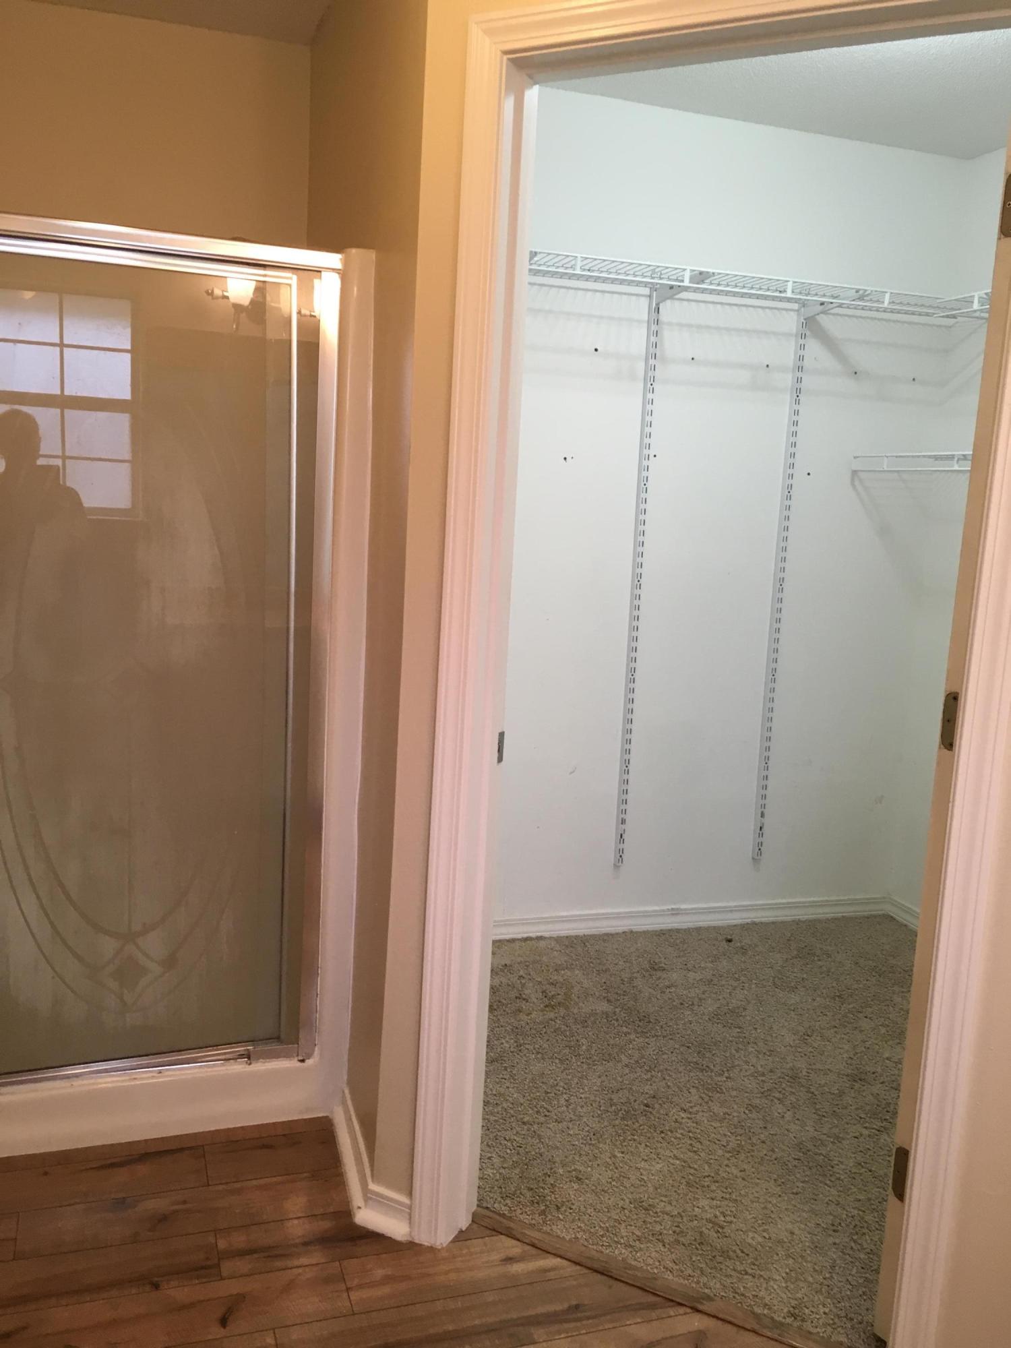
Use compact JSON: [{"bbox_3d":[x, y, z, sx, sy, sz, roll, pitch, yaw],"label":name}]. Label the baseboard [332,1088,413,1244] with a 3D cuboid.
[{"bbox_3d":[-0.283,0.981,2.280,0.107,0.073,0.437,-1,11,-22],"label":"baseboard"}]

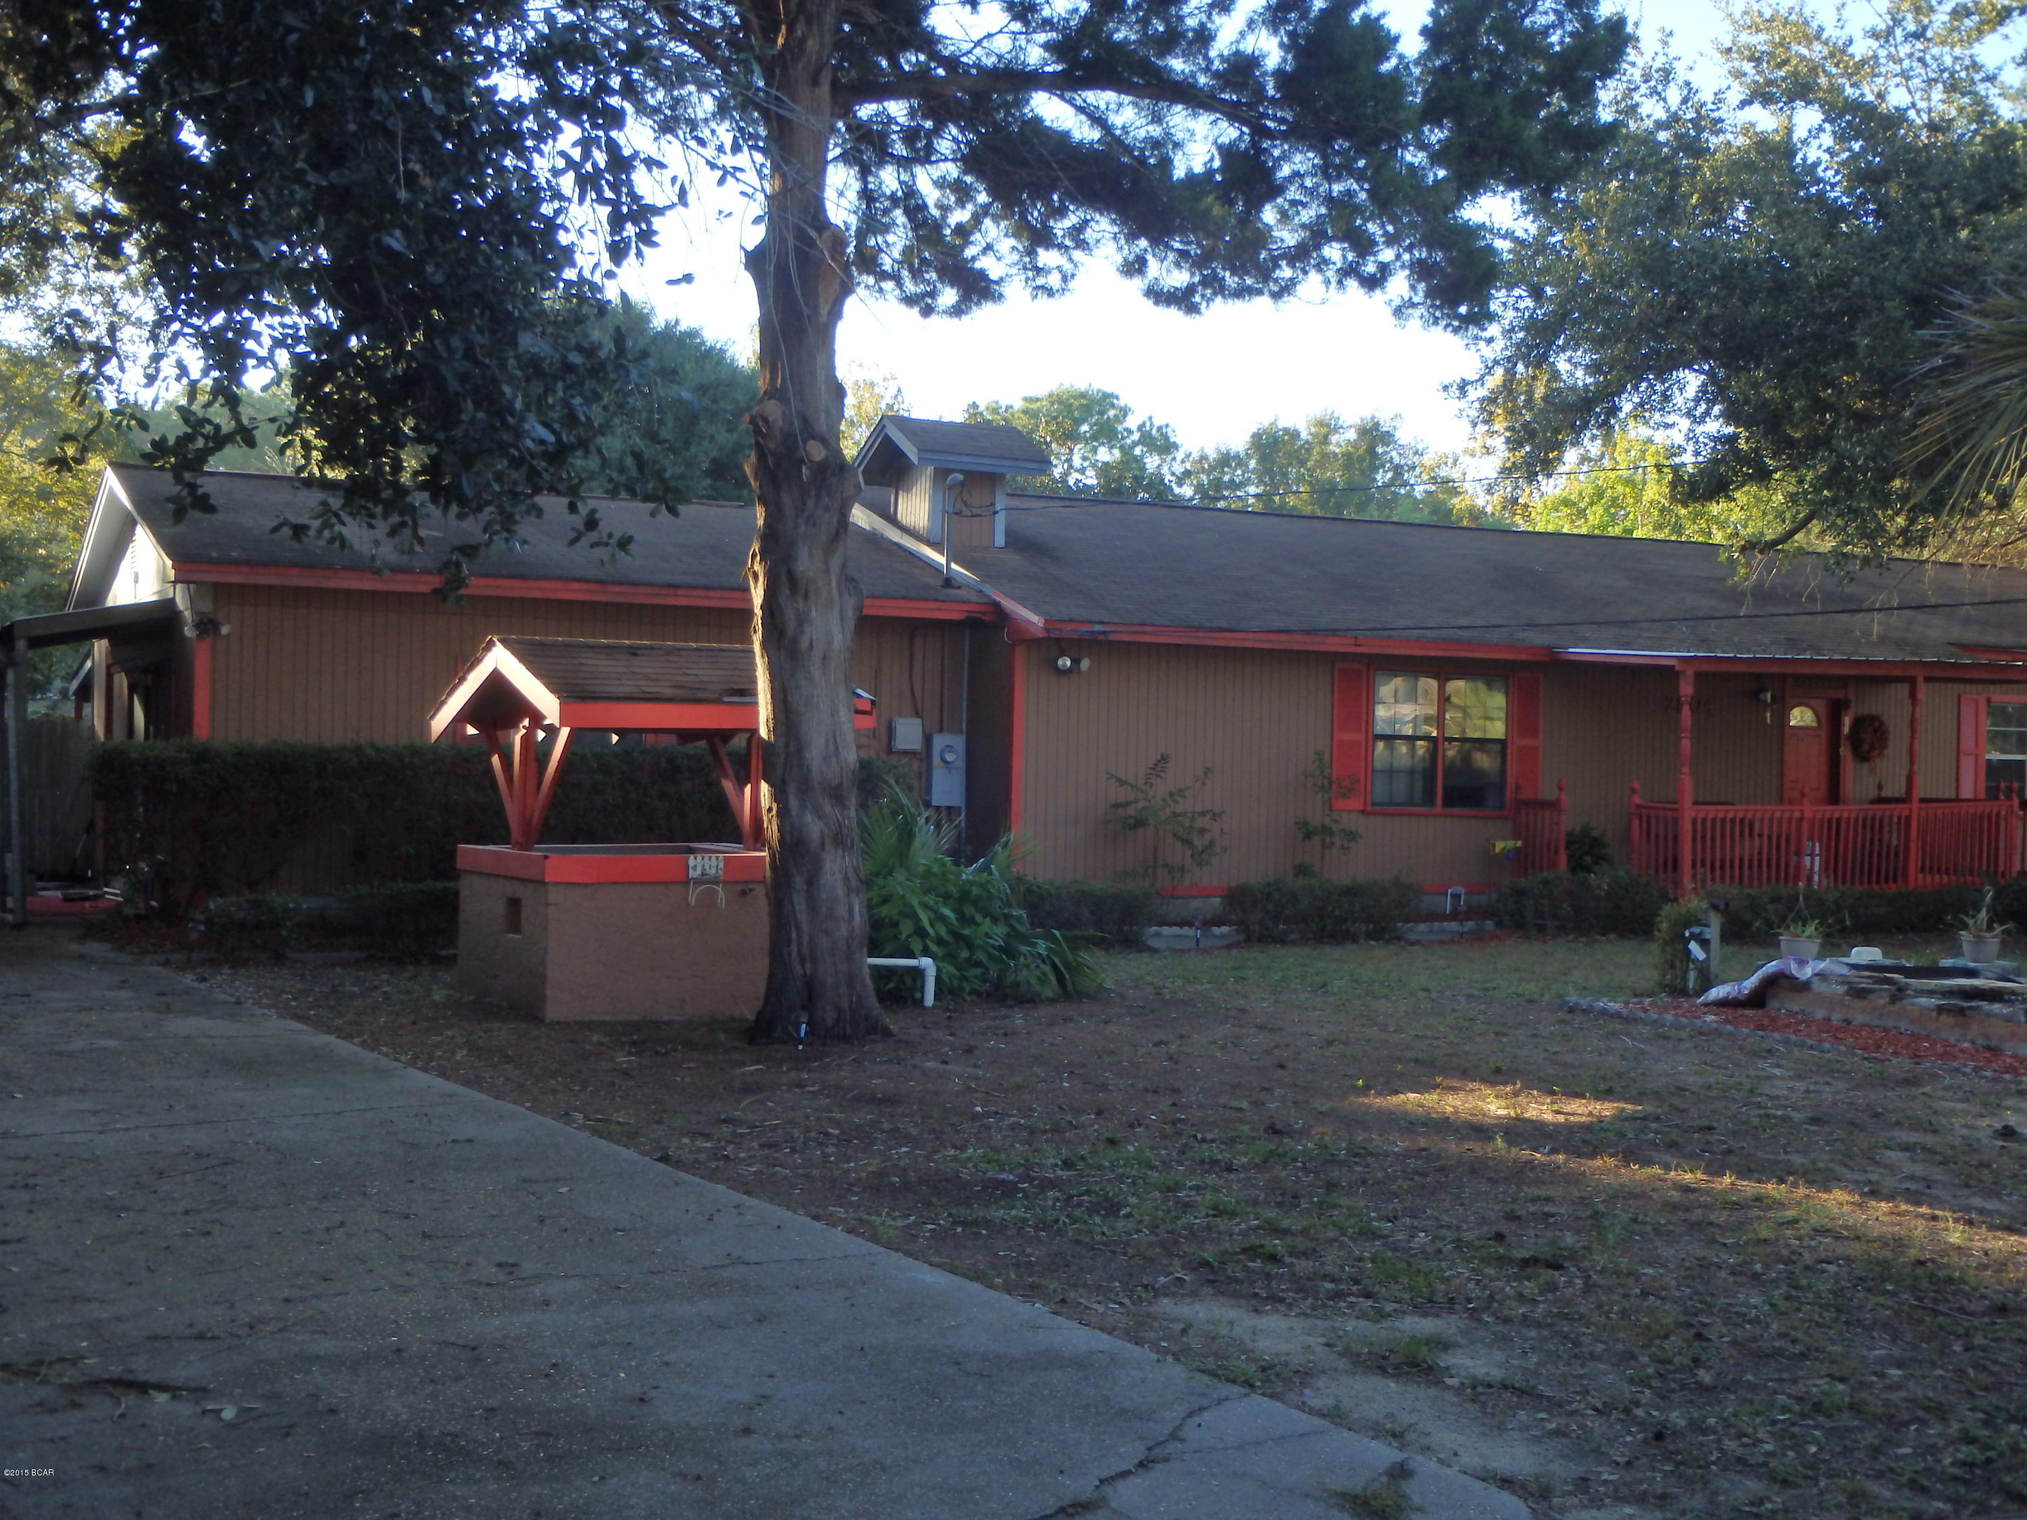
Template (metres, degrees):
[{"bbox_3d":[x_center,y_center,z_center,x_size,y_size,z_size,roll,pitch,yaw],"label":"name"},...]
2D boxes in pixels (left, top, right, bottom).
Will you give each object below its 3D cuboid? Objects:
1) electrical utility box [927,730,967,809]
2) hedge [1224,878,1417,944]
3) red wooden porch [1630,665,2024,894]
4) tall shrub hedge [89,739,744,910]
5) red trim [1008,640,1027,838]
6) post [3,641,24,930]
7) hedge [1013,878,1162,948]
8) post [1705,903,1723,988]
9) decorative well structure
[{"bbox_3d":[-0.610,0.091,21.044,0.335,0.652,0.150,1,0,-28],"label":"electrical utility box"},{"bbox_3d":[2.718,1.334,21.015,1.721,0.572,0.850,1,0,-28],"label":"hedge"},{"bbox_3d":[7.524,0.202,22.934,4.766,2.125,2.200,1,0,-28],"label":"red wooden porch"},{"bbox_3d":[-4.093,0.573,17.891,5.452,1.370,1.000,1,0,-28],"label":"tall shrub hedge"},{"bbox_3d":[0.031,0.035,20.397,0.117,2.147,0.090,1,0,-28],"label":"red trim"},{"bbox_3d":[-7.564,0.186,17.800,0.100,2.166,0.100,1,0,-28],"label":"post"},{"bbox_3d":[0.562,1.280,19.881,1.263,0.554,0.850,1,0,-28],"label":"hedge"},{"bbox_3d":[5.104,1.358,17.100,0.092,0.624,0.092,1,0,-28],"label":"post"},{"bbox_3d":[-2.227,0.373,14.110,1.880,2.150,2.300,1,0,-30],"label":"decorative well structure"}]

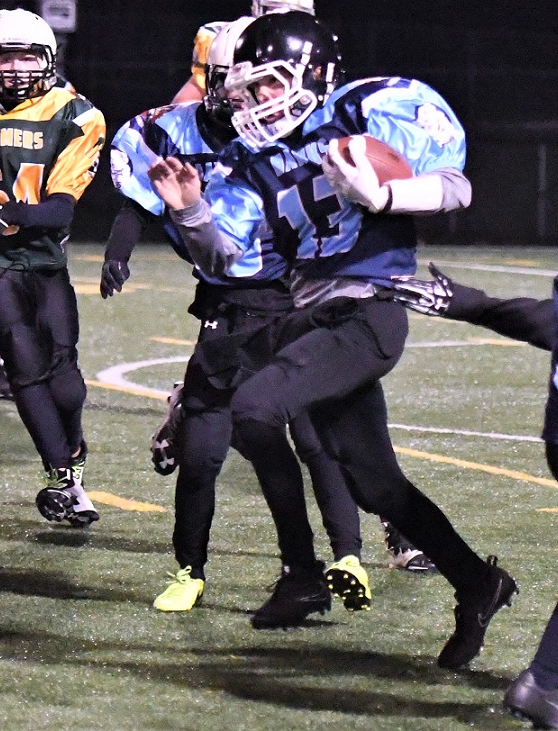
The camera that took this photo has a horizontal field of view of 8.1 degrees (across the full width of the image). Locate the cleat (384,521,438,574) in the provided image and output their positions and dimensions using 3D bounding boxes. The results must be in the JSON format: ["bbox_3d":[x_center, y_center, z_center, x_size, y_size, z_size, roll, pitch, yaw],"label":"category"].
[{"bbox_3d":[0.389,0.527,11.450,0.280,0.140,0.110,5,7,44],"label":"cleat"}]

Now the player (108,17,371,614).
[{"bbox_3d":[-0.110,-0.136,10.700,0.740,1.640,0.550,1,5,9],"label":"player"}]

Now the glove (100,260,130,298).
[{"bbox_3d":[-0.447,-0.235,10.750,0.090,0.120,0.100,2,5,18],"label":"glove"}]

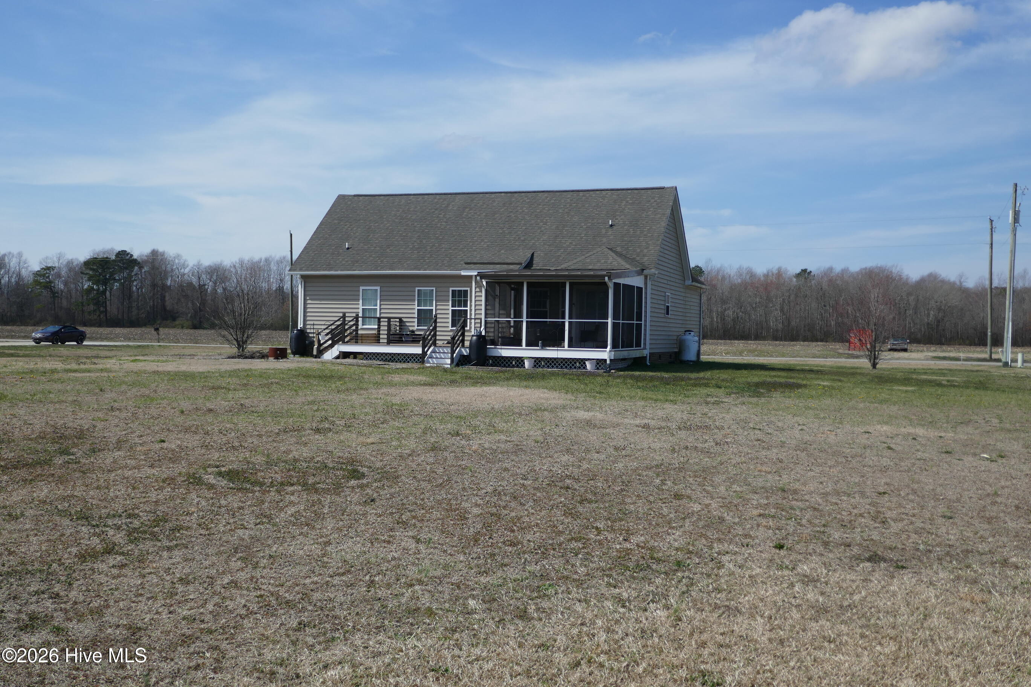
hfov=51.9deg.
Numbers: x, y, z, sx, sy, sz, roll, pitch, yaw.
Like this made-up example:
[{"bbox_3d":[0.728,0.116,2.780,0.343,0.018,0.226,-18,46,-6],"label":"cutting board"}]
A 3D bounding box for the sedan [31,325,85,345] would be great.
[{"bbox_3d":[-35.423,-0.645,82.291,1.840,1.440,4.690,1,1,18],"label":"sedan"}]

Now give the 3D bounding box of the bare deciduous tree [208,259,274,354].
[{"bbox_3d":[-11.596,-1.559,44.800,2.800,4.037,2.800,1,1,19],"label":"bare deciduous tree"}]

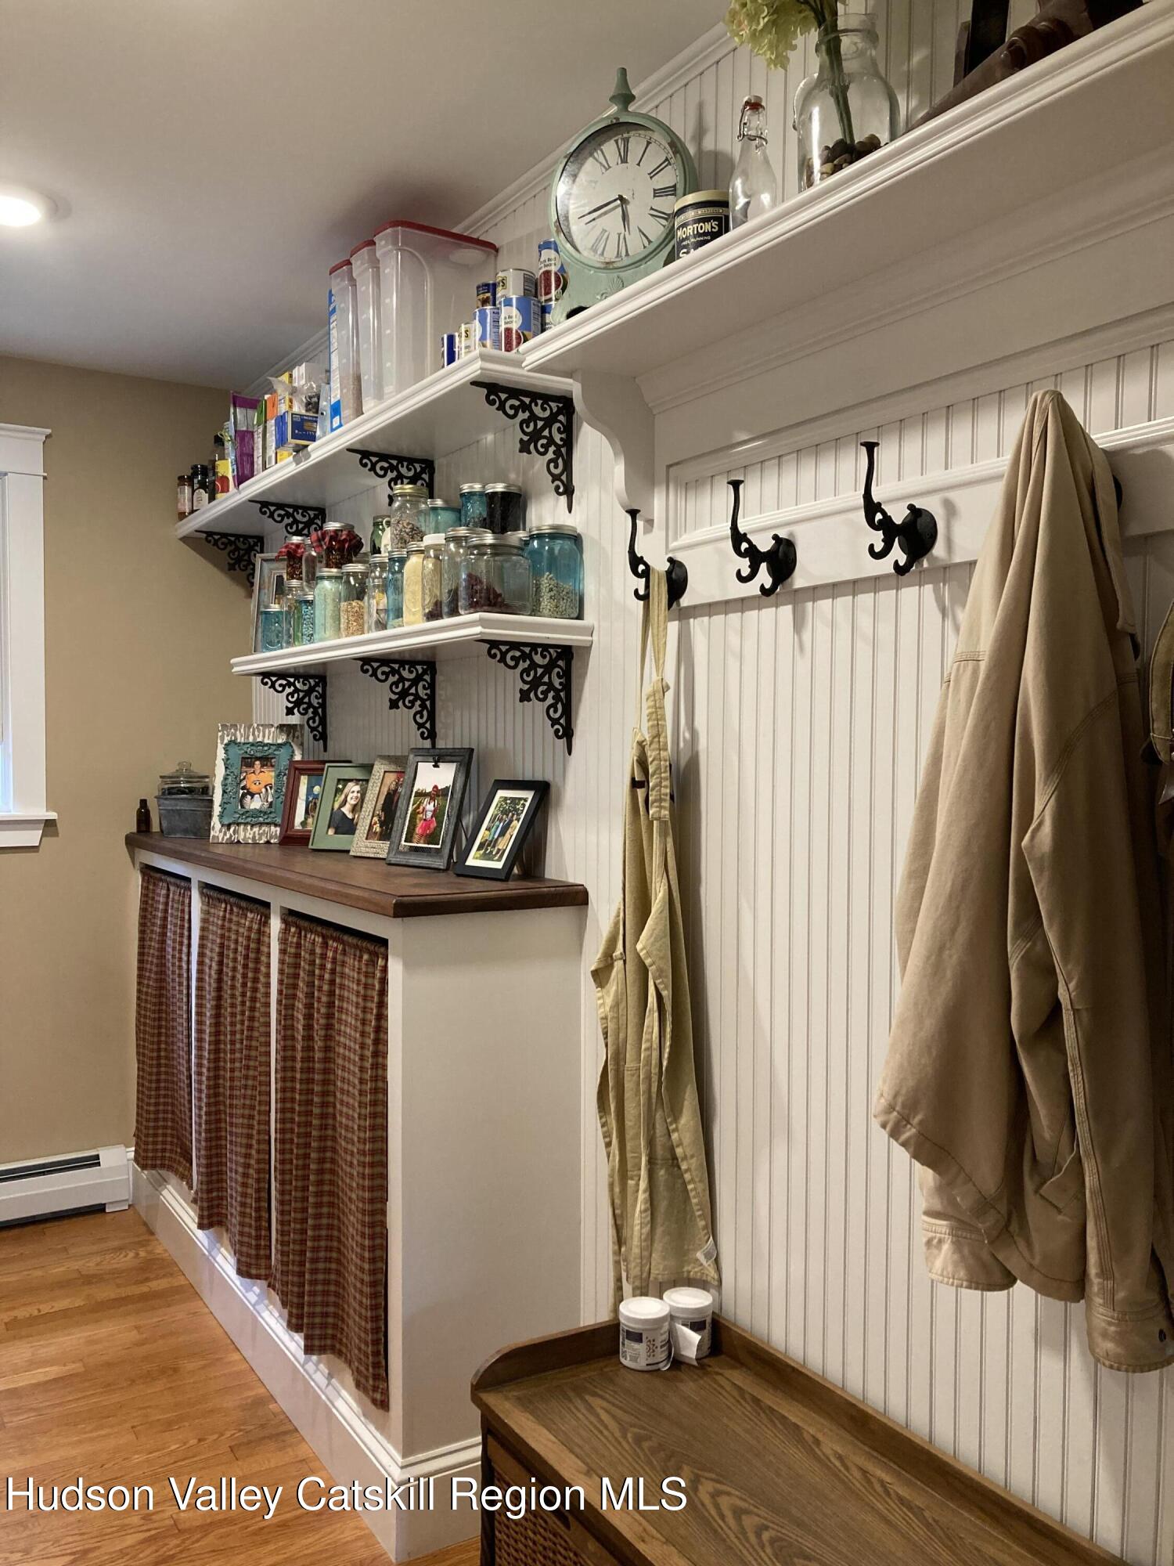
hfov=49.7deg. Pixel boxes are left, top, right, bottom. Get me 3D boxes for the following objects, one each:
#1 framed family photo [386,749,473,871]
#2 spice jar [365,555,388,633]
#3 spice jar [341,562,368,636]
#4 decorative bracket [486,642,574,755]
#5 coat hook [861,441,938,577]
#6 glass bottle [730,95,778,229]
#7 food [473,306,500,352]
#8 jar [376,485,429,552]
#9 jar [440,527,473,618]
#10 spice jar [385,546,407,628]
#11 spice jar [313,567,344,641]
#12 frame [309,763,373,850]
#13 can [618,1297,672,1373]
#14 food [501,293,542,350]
[{"bbox_3d":[-0.327,0.055,2.678,0.179,0.256,0.025,2,-14,39],"label":"framed family photo"},{"bbox_3d":[-0.408,-0.377,2.590,0.090,0.164,0.090,0,2,0],"label":"spice jar"},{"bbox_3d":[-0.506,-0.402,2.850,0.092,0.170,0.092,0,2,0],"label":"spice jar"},{"bbox_3d":[-0.125,-0.159,2.377,0.208,0.217,0.022,-1,2,-32],"label":"decorative bracket"},{"bbox_3d":[0.362,-0.326,1.523,0.100,0.152,0.062,-1,2,-32],"label":"coat hook"},{"bbox_3d":[0.219,-0.788,1.671,0.062,0.226,0.062,0,2,0],"label":"glass bottle"},{"bbox_3d":[-0.168,-0.802,2.298,0.075,0.113,0.075,-1,2,-32],"label":"food"},{"bbox_3d":[-0.368,-0.542,2.646,0.084,0.142,0.084,0,2,0],"label":"jar"},{"bbox_3d":[-0.224,-0.389,2.400,0.097,0.172,0.097,0,2,0],"label":"jar"},{"bbox_3d":[-0.369,-0.390,2.643,0.093,0.174,0.093,-1,2,-32],"label":"spice jar"},{"bbox_3d":[-0.563,-0.388,2.825,0.089,0.171,0.089,-1,2,-32],"label":"spice jar"},{"bbox_3d":[-0.594,0.064,3.191,0.176,0.226,0.028,1,-18,22],"label":"frame"},{"bbox_3d":[0.087,0.825,1.900,0.075,0.077,0.075,0,2,0],"label":"can"},{"bbox_3d":[-0.120,-0.819,2.310,0.077,0.111,0.077,0,2,0],"label":"food"}]

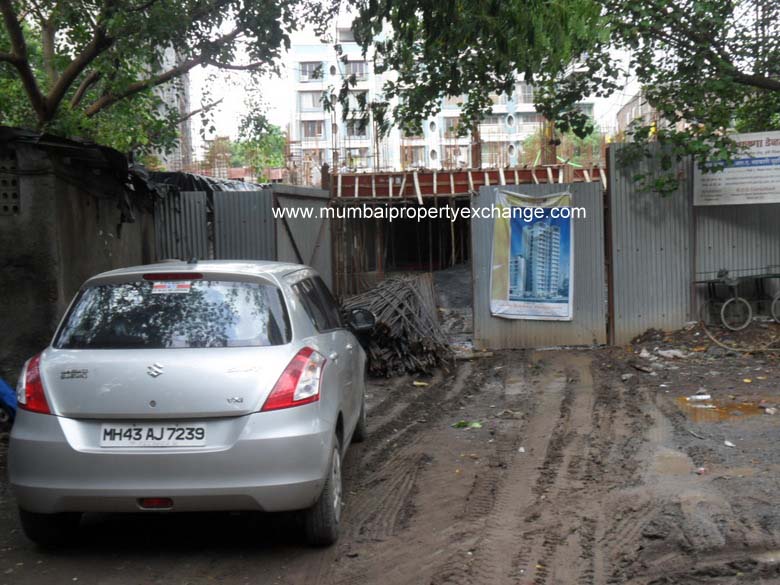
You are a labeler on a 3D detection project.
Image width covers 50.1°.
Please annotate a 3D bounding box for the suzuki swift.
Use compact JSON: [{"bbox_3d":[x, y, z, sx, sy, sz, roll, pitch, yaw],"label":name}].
[{"bbox_3d":[-1.068,0.542,5.810,1.720,1.530,3.850,-1,2,2],"label":"suzuki swift"}]

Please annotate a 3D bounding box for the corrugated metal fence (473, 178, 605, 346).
[{"bbox_3d":[2.276,-0.407,12.690,2.065,2.489,0.080,-2,2,-5],"label":"corrugated metal fence"}]

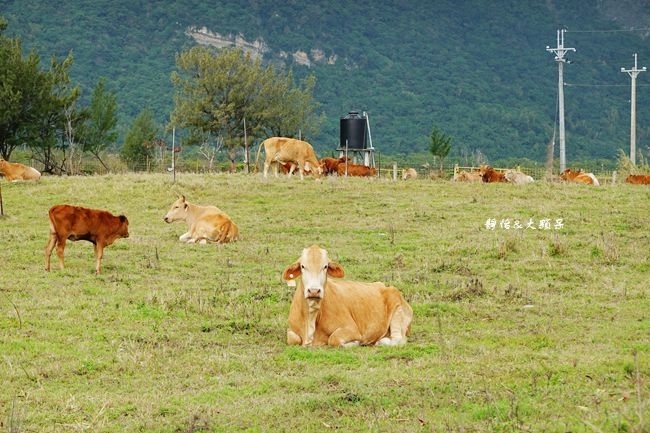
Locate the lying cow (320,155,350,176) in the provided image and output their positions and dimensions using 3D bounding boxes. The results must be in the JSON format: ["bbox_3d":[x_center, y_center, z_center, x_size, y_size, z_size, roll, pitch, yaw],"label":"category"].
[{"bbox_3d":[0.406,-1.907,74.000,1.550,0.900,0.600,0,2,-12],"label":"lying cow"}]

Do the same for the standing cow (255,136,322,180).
[{"bbox_3d":[-1.046,-1.749,58.000,2.100,1.320,0.620,0,2,13],"label":"standing cow"}]

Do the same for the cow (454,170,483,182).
[{"bbox_3d":[6.125,-1.631,80.000,1.500,0.700,0.580,-1,2,-24],"label":"cow"}]

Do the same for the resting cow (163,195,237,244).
[{"bbox_3d":[-2.453,0.056,38.000,1.650,0.960,0.680,1,2,37],"label":"resting cow"}]

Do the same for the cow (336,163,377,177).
[{"bbox_3d":[1.204,-1.712,72.000,1.550,0.640,0.600,0,2,-9],"label":"cow"}]

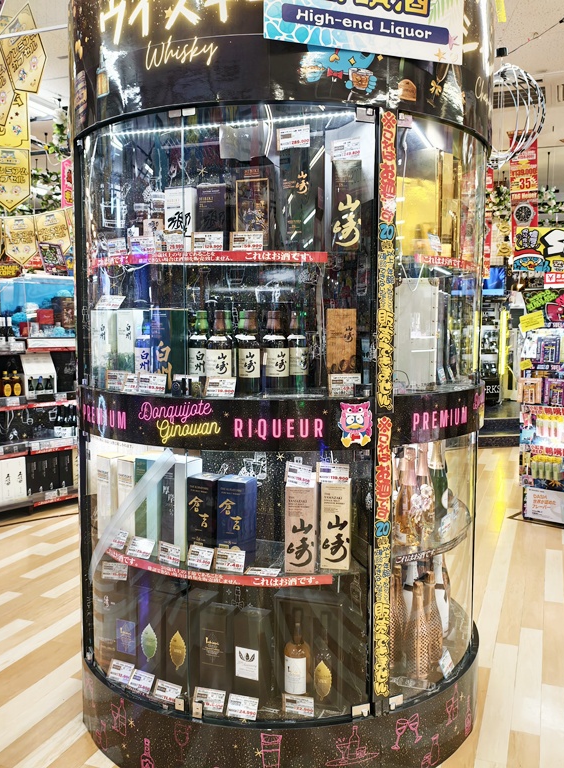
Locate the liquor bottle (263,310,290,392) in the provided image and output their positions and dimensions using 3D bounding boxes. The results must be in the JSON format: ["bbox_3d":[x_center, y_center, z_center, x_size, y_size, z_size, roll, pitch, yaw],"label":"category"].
[{"bbox_3d":[-0.018,-0.099,2.189,0.085,0.267,0.085,0,4,5],"label":"liquor bottle"}]

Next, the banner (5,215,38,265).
[{"bbox_3d":[-2.278,-1.255,5.950,0.283,0.422,0.012,-1,4,4],"label":"banner"}]

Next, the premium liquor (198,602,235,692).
[{"bbox_3d":[-0.212,0.898,2.301,0.094,0.282,0.093,2,5,19],"label":"premium liquor"}]

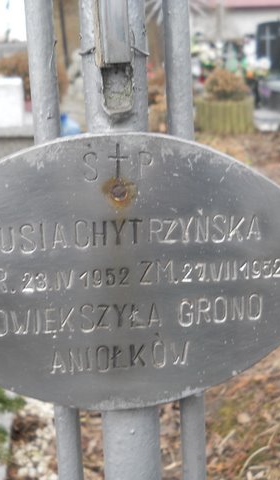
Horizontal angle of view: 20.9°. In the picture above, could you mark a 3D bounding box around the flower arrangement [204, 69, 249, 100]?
[{"bbox_3d":[0.791,-1.401,6.850,0.420,0.300,0.420,-1,13,7],"label":"flower arrangement"}]

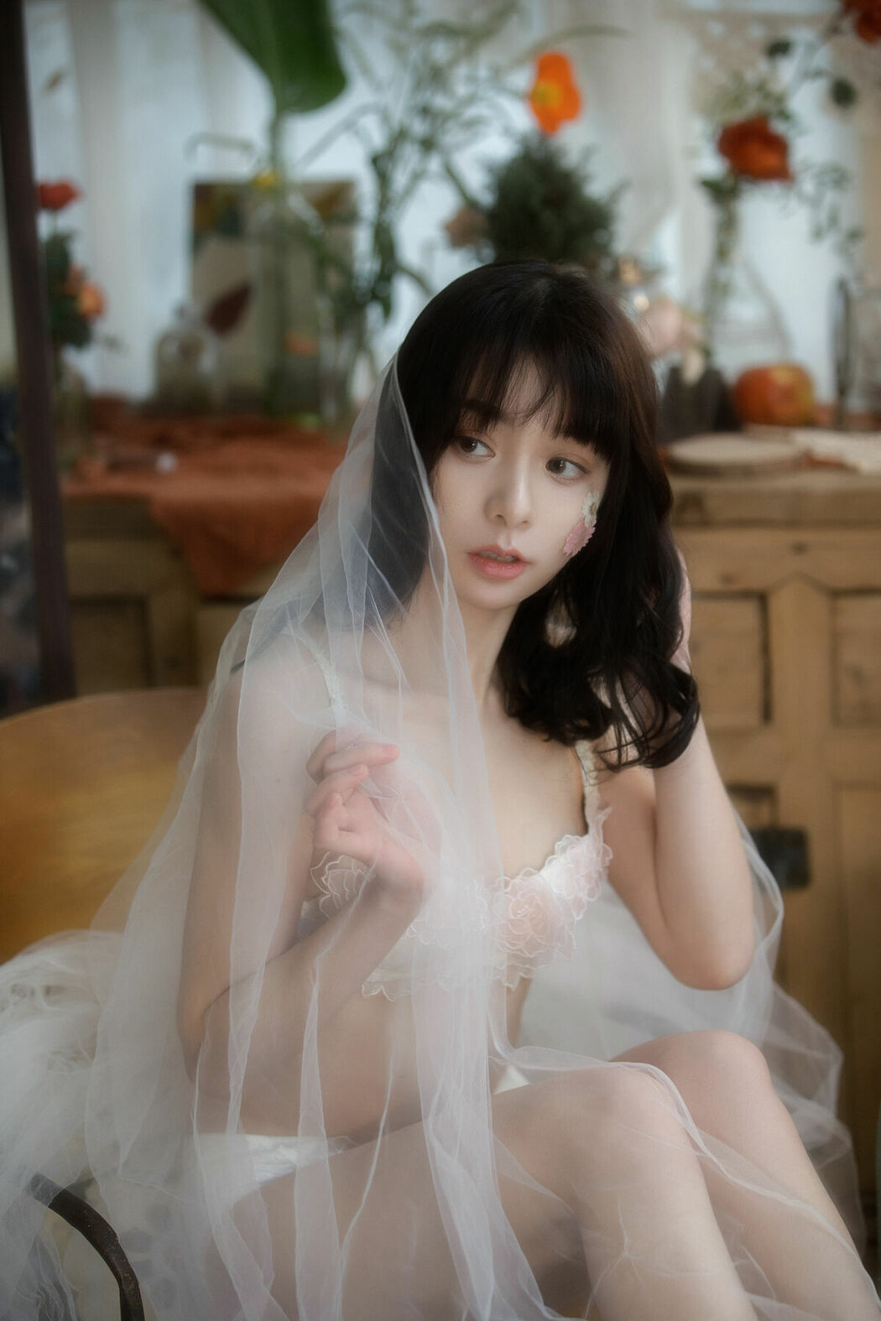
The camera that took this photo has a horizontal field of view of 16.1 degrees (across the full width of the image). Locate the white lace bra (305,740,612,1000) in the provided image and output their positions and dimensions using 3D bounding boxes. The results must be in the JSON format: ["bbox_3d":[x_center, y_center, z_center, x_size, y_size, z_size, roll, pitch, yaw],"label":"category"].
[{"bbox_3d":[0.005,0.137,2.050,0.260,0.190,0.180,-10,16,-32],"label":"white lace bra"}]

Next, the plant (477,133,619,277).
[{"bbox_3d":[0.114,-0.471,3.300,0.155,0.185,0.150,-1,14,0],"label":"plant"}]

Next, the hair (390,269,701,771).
[{"bbox_3d":[0.063,-0.104,2.110,0.225,0.335,0.245,2,14,-2],"label":"hair"}]

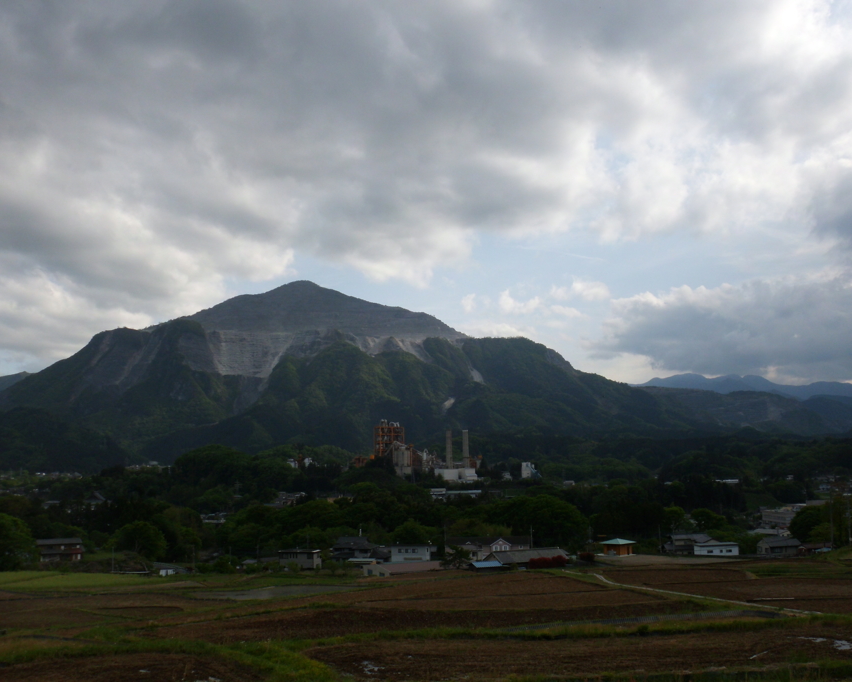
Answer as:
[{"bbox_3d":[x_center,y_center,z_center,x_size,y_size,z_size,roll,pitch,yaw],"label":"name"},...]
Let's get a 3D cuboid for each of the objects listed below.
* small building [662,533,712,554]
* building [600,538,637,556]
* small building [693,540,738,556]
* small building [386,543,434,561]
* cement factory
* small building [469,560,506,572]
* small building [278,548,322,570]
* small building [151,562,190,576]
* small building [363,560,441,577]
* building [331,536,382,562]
[{"bbox_3d":[79.170,61.550,240.000,12.490,6.880,8.000,0,-8,-8],"label":"small building"},{"bbox_3d":[53.190,56.740,220.000,7.600,4.210,6.570,6,-11,-42],"label":"building"},{"bbox_3d":[80.450,57.710,221.000,10.930,3.150,4.500,-1,-8,-6],"label":"small building"},{"bbox_3d":[-4.060,63.590,234.000,12.550,6.210,7.000,-3,-8,10],"label":"small building"},{"bbox_3d":[-15.500,155.770,1150.000,173.180,87.340,110.000,-1,-8,-5],"label":"cement factory"},{"bbox_3d":[15.670,58.180,204.000,8.610,2.620,4.200,1,-8,-14],"label":"small building"},{"bbox_3d":[-35.590,62.450,226.000,10.590,5.540,6.500,-4,-8,15],"label":"small building"},{"bbox_3d":[-67.730,60.790,212.000,7.830,3.760,5.500,-4,-9,18],"label":"small building"},{"bbox_3d":[-5.950,58.690,207.000,19.210,3.140,8.500,3,-9,-28],"label":"small building"},{"bbox_3d":[-20.830,63.380,240.000,14.750,8.490,9.000,-2,-8,0],"label":"building"}]

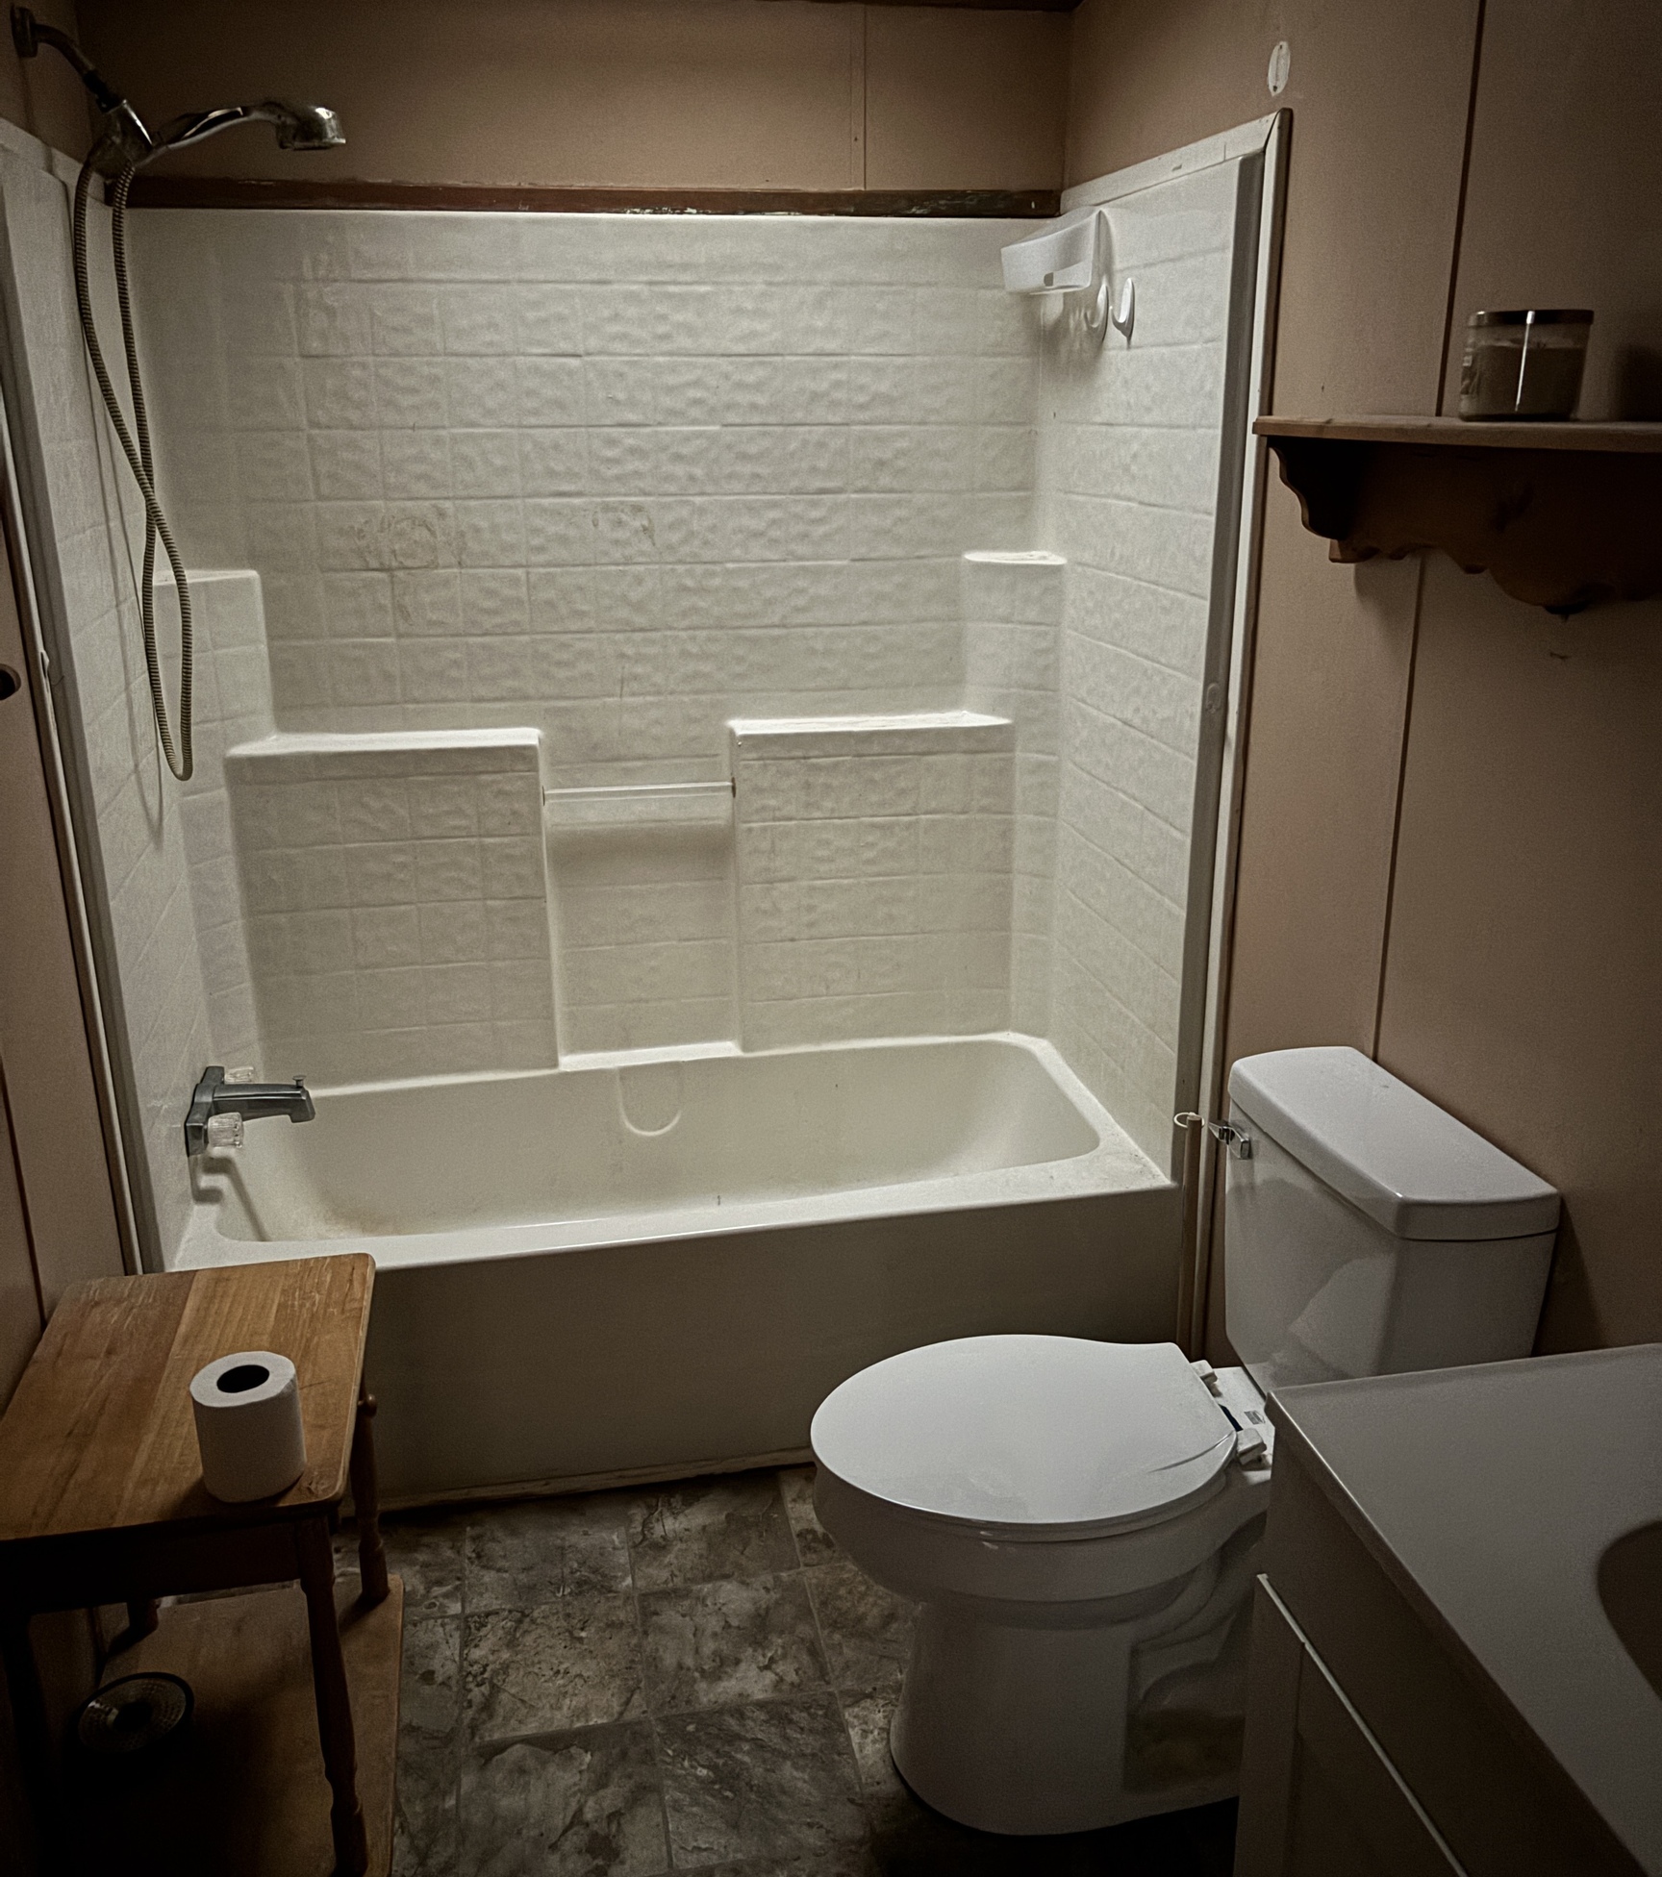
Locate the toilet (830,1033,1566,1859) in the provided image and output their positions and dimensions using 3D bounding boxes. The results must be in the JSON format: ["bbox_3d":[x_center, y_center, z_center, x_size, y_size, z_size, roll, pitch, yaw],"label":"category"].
[{"bbox_3d":[0.329,0.574,1.851,0.706,0.754,0.428,-4,17,-10],"label":"toilet"}]

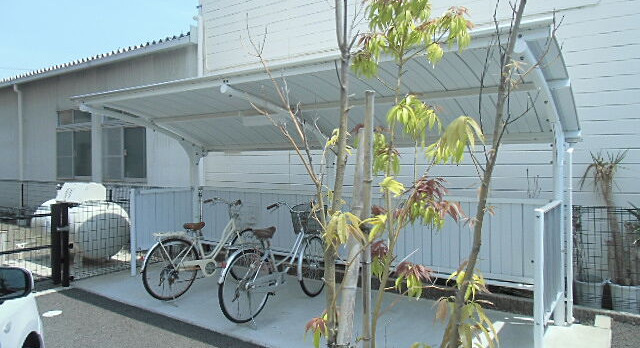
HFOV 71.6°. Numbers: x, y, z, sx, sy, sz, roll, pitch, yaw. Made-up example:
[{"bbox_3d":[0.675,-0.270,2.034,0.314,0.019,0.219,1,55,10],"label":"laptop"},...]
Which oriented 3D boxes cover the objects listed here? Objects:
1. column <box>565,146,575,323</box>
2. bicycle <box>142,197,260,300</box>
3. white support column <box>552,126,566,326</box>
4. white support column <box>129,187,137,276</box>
[{"bbox_3d":[2.345,0.577,4.144,0.055,1.655,0.055,0,1,35],"label":"column"},{"bbox_3d":[-1.270,0.851,5.271,0.580,1.080,1.812,1,1,40],"label":"bicycle"},{"bbox_3d":[2.241,0.470,4.128,0.085,1.870,0.085,0,1,35],"label":"white support column"},{"bbox_3d":[-2.505,0.804,6.006,0.060,1.155,0.060,0,1,35],"label":"white support column"}]

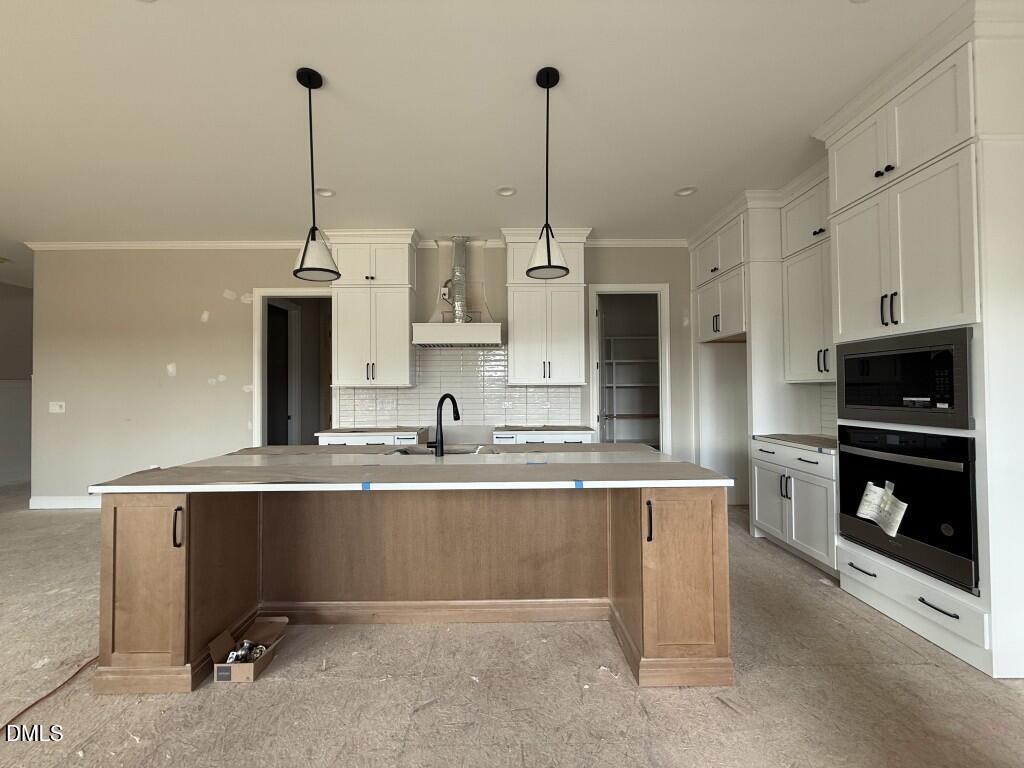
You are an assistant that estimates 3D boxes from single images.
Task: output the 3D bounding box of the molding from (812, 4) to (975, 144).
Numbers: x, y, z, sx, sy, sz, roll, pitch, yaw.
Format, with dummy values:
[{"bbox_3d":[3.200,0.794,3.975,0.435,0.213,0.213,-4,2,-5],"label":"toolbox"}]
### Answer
[{"bbox_3d":[2.090,-1.652,2.337,0.097,0.145,0.970,0,-1,-1],"label":"molding"}]

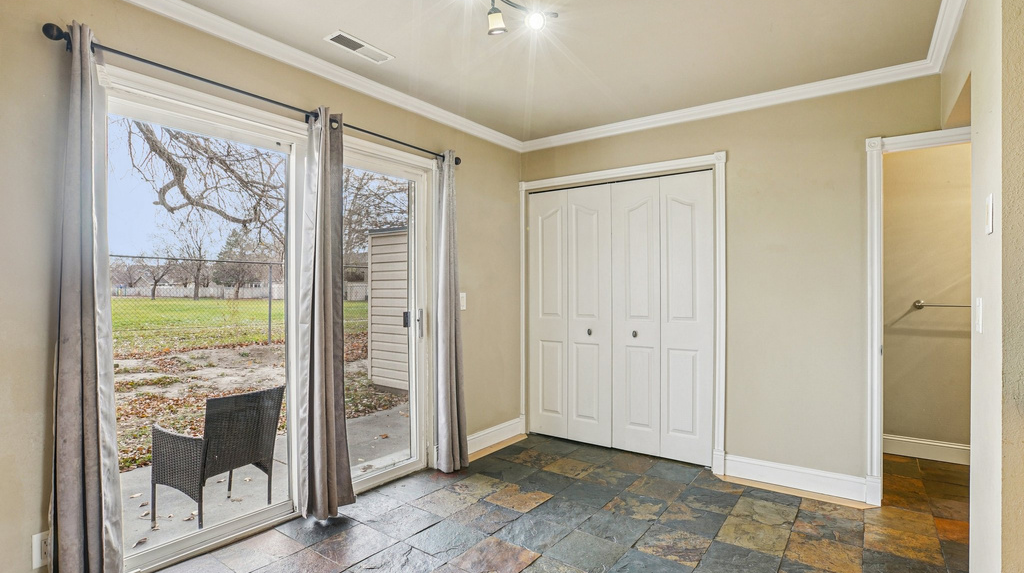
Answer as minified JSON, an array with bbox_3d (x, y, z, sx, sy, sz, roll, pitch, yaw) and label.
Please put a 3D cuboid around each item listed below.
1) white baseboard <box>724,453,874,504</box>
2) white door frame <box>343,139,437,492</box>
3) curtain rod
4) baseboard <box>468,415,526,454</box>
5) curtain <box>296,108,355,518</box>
[{"bbox_3d":[1.735,1.181,3.003,0.769,0.138,0.021,0,-1,34],"label":"white baseboard"},{"bbox_3d":[-0.781,0.192,3.032,0.092,2.117,0.820,0,-1,37],"label":"white door frame"},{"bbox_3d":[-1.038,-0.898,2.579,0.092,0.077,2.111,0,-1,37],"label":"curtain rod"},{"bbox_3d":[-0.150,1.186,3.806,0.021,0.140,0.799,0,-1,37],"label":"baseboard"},{"bbox_3d":[-0.977,0.145,2.592,0.133,2.183,0.261,0,-1,37],"label":"curtain"}]

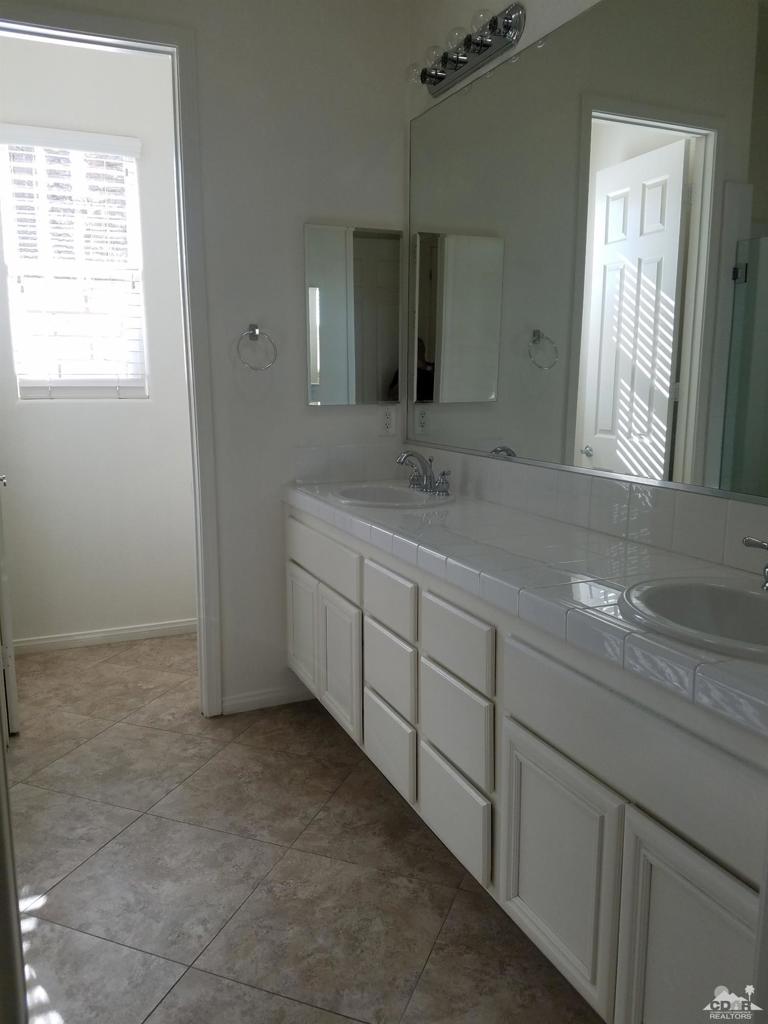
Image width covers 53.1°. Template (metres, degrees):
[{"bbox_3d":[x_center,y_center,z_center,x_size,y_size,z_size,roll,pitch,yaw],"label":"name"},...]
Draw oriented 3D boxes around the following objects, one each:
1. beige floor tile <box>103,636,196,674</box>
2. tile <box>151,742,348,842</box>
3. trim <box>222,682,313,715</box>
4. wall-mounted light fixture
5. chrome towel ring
[{"bbox_3d":[-0.994,0.682,3.735,0.487,0.010,0.487,4,11,20],"label":"beige floor tile"},{"bbox_3d":[-0.412,0.901,2.497,0.487,0.010,0.487,4,11,20],"label":"tile"},{"bbox_3d":[-0.454,0.749,3.116,0.399,0.073,0.014,-5,11,-24],"label":"trim"},{"bbox_3d":[0.224,-1.491,2.486,0.150,0.115,0.610,-5,11,-24],"label":"wall-mounted light fixture"},{"bbox_3d":[-0.468,-0.605,2.827,0.147,0.168,0.066,-5,11,-24],"label":"chrome towel ring"}]

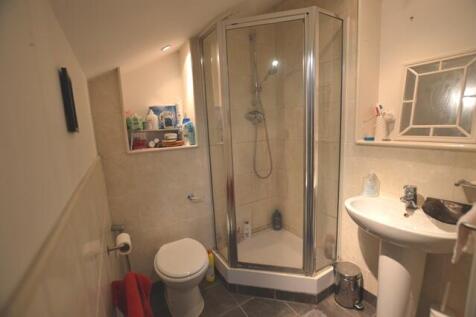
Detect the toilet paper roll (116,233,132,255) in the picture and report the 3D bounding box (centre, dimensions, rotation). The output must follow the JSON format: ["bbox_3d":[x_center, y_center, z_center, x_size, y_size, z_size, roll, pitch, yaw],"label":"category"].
[{"bbox_3d":[-0.767,0.564,1.336,0.093,0.093,0.115,-7,9,-30],"label":"toilet paper roll"}]

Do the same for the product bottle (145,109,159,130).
[{"bbox_3d":[-0.665,-0.295,1.524,0.083,0.158,0.055,-7,9,-30],"label":"product bottle"}]

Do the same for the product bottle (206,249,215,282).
[{"bbox_3d":[-0.236,0.939,1.726,0.062,0.268,0.055,-7,9,-30],"label":"product bottle"}]

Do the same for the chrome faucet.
[{"bbox_3d":[0.926,0.216,1.079,0.100,0.125,0.052,-7,9,-30],"label":"chrome faucet"}]

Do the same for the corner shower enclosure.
[{"bbox_3d":[0.297,-0.076,1.746,1.039,1.822,0.723,0,8,15],"label":"corner shower enclosure"}]

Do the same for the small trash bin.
[{"bbox_3d":[0.823,0.942,1.460,0.170,0.245,0.188,-7,9,-30],"label":"small trash bin"}]

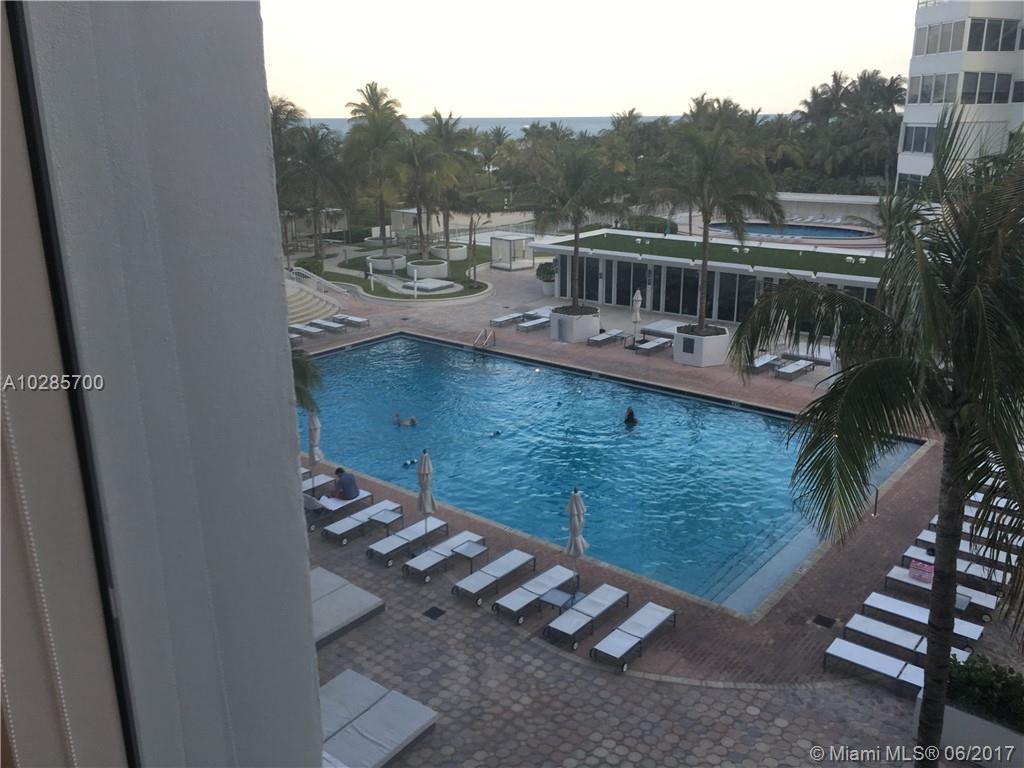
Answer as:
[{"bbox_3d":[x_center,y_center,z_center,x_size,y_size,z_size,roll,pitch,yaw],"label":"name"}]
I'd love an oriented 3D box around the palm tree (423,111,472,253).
[{"bbox_3d":[-4.690,-14.197,60.270,3.700,9.760,3.700,-2,17,-4],"label":"palm tree"}]

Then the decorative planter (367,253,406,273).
[{"bbox_3d":[-8.489,-8.238,57.912,2.580,0.750,2.580,0,17,0],"label":"decorative planter"}]

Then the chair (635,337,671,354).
[{"bbox_3d":[6.214,-1.611,37.085,0.610,0.370,2.060,14,22,38],"label":"chair"}]

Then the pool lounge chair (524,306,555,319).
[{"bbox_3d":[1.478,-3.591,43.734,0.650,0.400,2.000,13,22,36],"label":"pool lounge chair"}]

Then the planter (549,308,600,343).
[{"bbox_3d":[2.901,-2.728,39.233,2.350,1.270,2.100,14,22,38],"label":"planter"}]

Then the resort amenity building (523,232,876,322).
[{"bbox_3d":[11.225,-5.429,44.743,19.500,2.950,8.800,12,21,36],"label":"resort amenity building"}]

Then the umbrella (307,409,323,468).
[{"bbox_3d":[-5.218,1.885,22.514,0.480,2.550,0.480,14,22,38],"label":"umbrella"}]

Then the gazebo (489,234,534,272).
[{"bbox_3d":[0.062,-8.772,57.258,2.100,2.100,2.100,-14,22,-37],"label":"gazebo"}]

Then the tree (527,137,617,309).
[{"bbox_3d":[2.751,-7.081,38.382,4.300,7.506,4.300,0,17,0],"label":"tree"}]

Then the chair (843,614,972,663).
[{"bbox_3d":[7.415,4.932,16.114,2.060,0.370,0.610,13,22,38],"label":"chair"}]

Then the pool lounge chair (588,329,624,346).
[{"bbox_3d":[4.279,-2.030,38.694,0.590,0.380,2.000,12,21,35],"label":"pool lounge chair"}]

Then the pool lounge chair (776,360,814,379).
[{"bbox_3d":[11.098,-0.525,33.493,0.610,0.370,2.060,14,23,39],"label":"pool lounge chair"}]

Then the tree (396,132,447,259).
[{"bbox_3d":[-5.577,-11.531,52.867,3.400,7.610,3.400,0,17,0],"label":"tree"}]

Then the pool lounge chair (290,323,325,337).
[{"bbox_3d":[-9.640,-2.463,40.432,2.000,0.370,0.590,14,22,38],"label":"pool lounge chair"}]

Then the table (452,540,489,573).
[{"bbox_3d":[-0.939,3.953,19.534,0.570,0.400,0.570,14,22,38],"label":"table"}]

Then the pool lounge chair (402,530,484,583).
[{"bbox_3d":[-1.511,3.967,19.594,0.620,0.345,2.020,14,22,38],"label":"pool lounge chair"}]

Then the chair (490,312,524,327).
[{"bbox_3d":[-0.211,-3.083,42.087,0.620,0.345,1.970,13,22,37],"label":"chair"}]

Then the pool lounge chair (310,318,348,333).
[{"bbox_3d":[-8.754,-2.712,40.832,2.040,0.360,0.610,12,21,36],"label":"pool lounge chair"}]

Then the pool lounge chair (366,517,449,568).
[{"bbox_3d":[-2.403,3.706,20.130,0.610,0.360,2.040,12,21,36],"label":"pool lounge chair"}]

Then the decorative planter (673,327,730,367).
[{"bbox_3d":[7.838,-1.614,35.810,2.300,1.250,2.350,2,17,6],"label":"decorative planter"}]

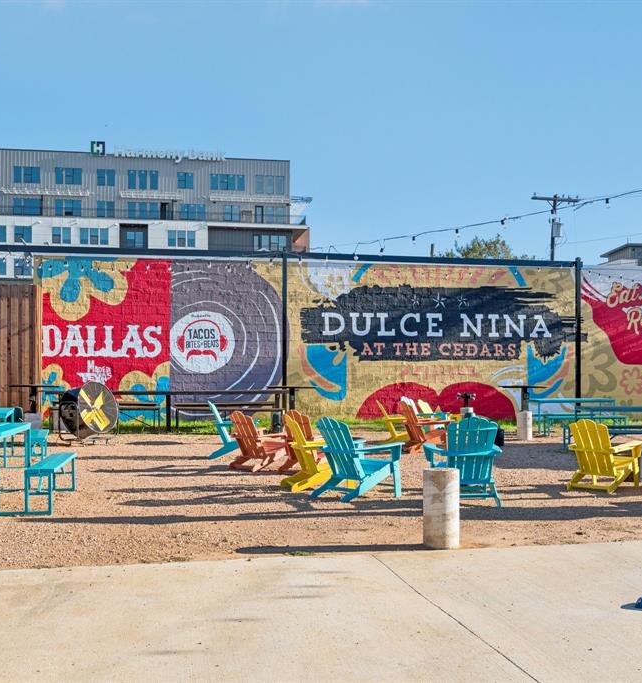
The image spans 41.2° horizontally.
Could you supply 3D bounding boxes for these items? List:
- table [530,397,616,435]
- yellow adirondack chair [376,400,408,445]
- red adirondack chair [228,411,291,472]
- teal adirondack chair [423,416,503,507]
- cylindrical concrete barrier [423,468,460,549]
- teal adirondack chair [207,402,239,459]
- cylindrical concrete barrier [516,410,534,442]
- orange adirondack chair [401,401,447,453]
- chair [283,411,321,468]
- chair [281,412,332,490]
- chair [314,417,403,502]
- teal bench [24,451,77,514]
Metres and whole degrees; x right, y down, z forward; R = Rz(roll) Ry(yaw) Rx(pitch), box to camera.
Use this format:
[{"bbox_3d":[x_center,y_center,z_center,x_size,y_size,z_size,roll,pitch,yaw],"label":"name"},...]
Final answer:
[{"bbox_3d":[5.790,1.713,19.746,1.785,0.776,0.716,0,-2,-5],"label":"table"},{"bbox_3d":[1.559,1.617,17.596,0.830,0.910,0.750,0,-2,3],"label":"yellow adirondack chair"},{"bbox_3d":[-0.808,1.429,12.666,0.830,0.910,0.750,2,-3,-37],"label":"red adirondack chair"},{"bbox_3d":[1.459,1.224,8.929,0.750,0.910,0.830,0,-2,-7],"label":"teal adirondack chair"},{"bbox_3d":[0.948,1.313,6.700,0.287,0.620,0.287,0,-2,0],"label":"cylindrical concrete barrier"},{"bbox_3d":[-1.358,1.412,13.517,0.830,0.910,0.750,0,-2,7],"label":"teal adirondack chair"},{"bbox_3d":[4.179,1.737,17.500,0.320,0.630,0.320,0,-2,0],"label":"cylindrical concrete barrier"},{"bbox_3d":[1.824,1.493,14.873,0.859,0.882,0.735,1,-2,-19],"label":"orange adirondack chair"},{"bbox_3d":[-0.102,1.405,12.240,0.750,0.910,0.830,-2,-3,39],"label":"chair"},{"bbox_3d":[0.004,1.313,10.333,0.830,0.910,0.750,1,-2,-16],"label":"chair"},{"bbox_3d":[0.392,1.247,9.318,0.859,0.882,0.735,2,-3,-38],"label":"chair"},{"bbox_3d":[-2.859,1.490,9.115,0.275,0.434,1.745,0,-2,-9],"label":"teal bench"}]

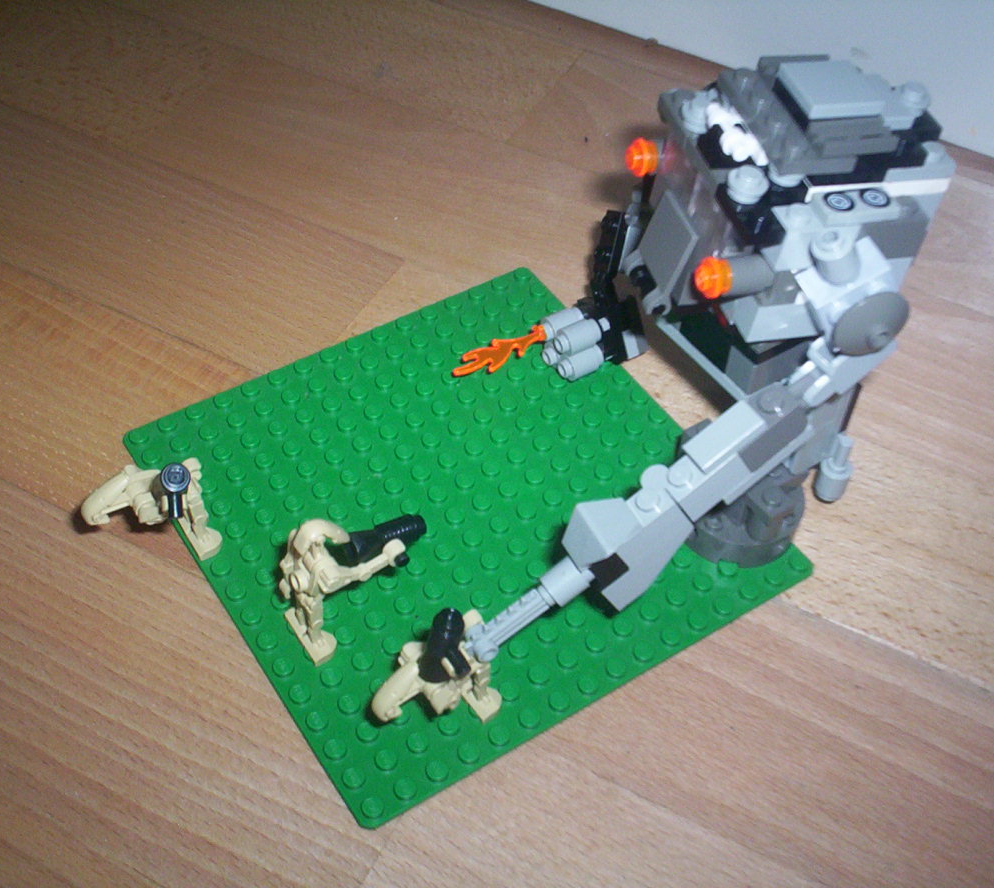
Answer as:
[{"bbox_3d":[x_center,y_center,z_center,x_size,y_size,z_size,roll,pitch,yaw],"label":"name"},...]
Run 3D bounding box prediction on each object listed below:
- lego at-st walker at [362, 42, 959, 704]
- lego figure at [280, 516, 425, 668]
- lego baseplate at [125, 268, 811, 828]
[{"bbox_3d":[0.035,-0.027,0.291,0.131,0.113,0.091,-22,55,-20],"label":"lego at-st walker"},{"bbox_3d":[-0.032,0.028,0.289,0.035,0.040,0.022,-25,56,-23],"label":"lego figure"},{"bbox_3d":[-0.009,0.015,0.328,0.128,0.003,0.128,-25,56,-23],"label":"lego baseplate"}]

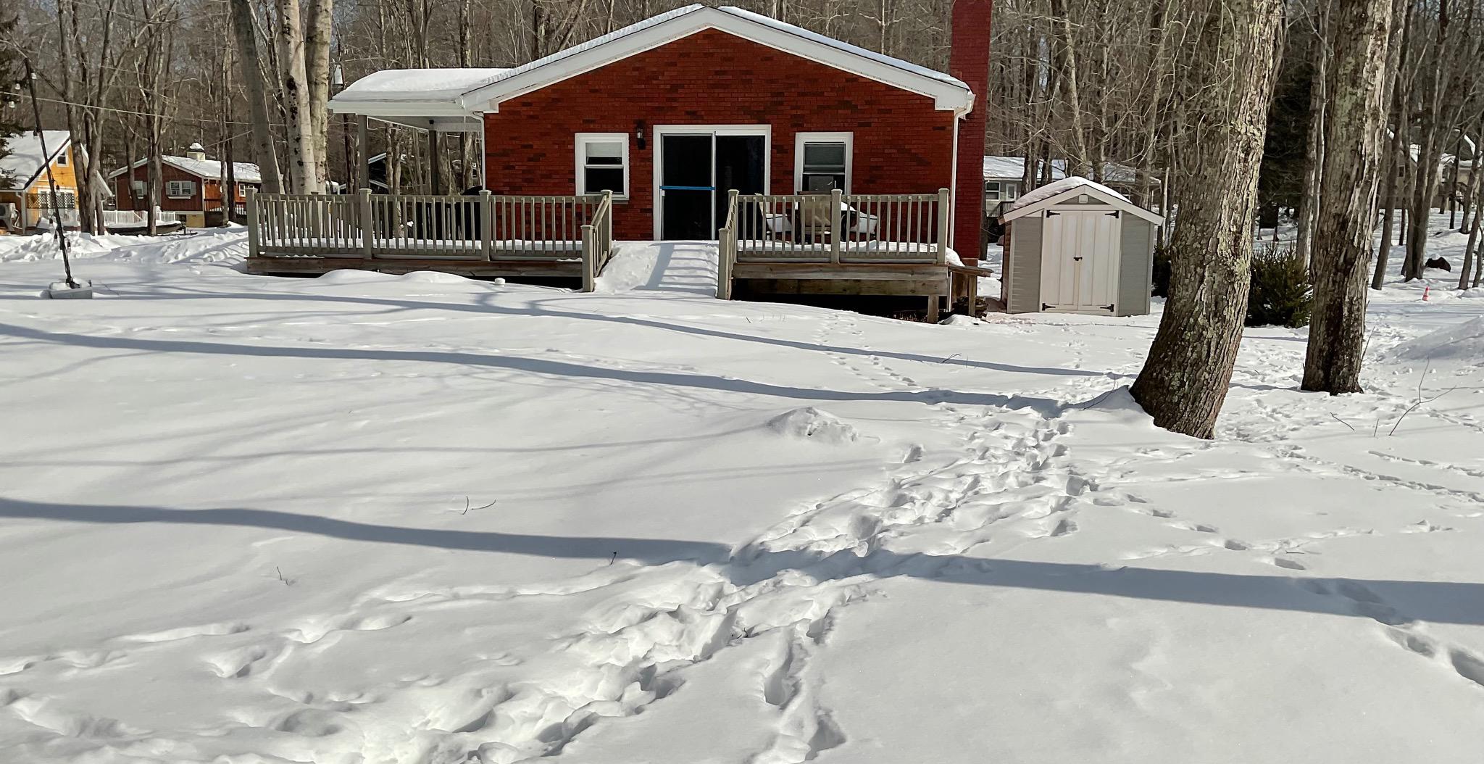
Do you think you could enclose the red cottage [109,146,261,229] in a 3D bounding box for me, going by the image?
[{"bbox_3d":[-43.348,-15.695,99.875,8.000,6.400,11.200,2,7,12],"label":"red cottage"}]

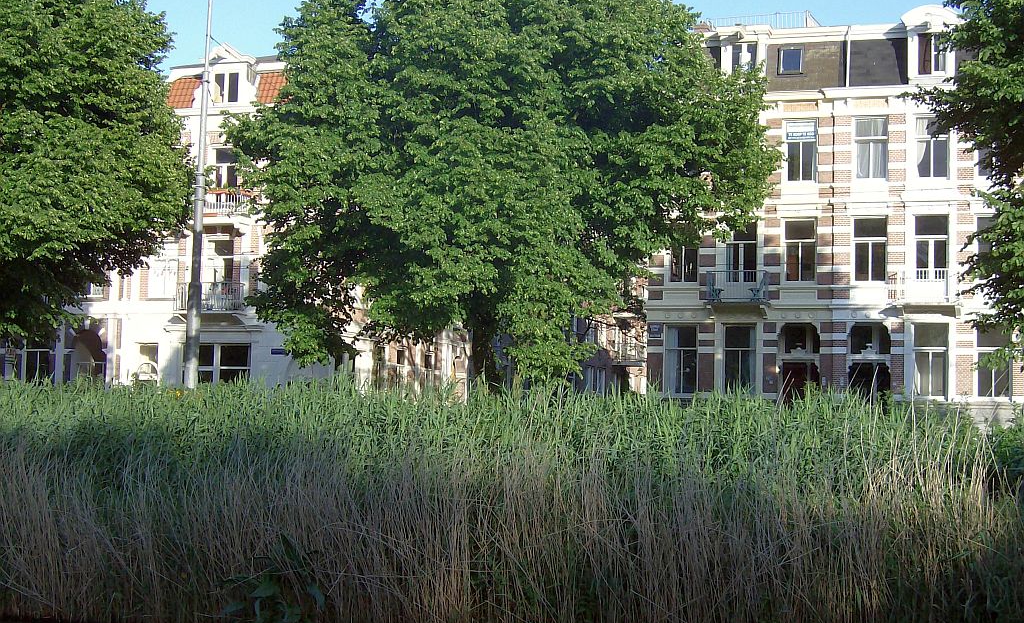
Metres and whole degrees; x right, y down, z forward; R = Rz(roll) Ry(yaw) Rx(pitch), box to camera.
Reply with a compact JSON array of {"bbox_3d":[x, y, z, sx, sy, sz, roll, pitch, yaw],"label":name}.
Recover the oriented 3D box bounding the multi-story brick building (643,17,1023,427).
[{"bbox_3d":[10.784,-3.005,55.462,12.052,13.547,4.000,0,-5,18],"label":"multi-story brick building"}]

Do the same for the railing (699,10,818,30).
[{"bbox_3d":[8.815,-9.692,58.016,3.600,1.000,2.200,0,-5,18],"label":"railing"}]

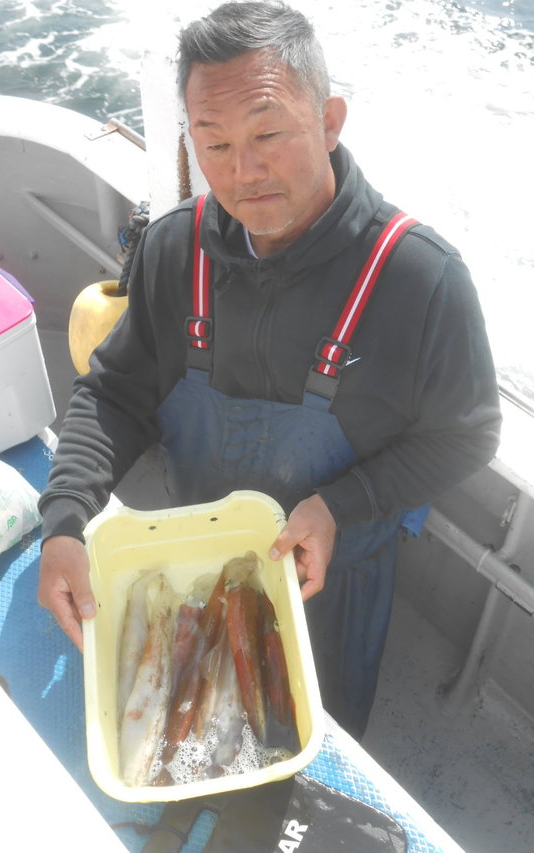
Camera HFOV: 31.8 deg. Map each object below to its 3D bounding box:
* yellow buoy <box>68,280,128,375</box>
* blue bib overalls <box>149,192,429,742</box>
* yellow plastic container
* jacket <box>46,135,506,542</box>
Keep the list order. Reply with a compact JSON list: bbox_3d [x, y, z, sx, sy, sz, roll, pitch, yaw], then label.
[{"bbox_3d":[-0.449,-0.262,2.850,0.300,0.370,0.300,0,35,0],"label":"yellow buoy"},{"bbox_3d":[0.050,0.225,1.684,0.430,1.320,0.330,11,36,15],"label":"blue bib overalls"},{"bbox_3d":[-0.082,0.277,1.158,0.263,0.112,0.385,-7,49,-4],"label":"yellow plastic container"},{"bbox_3d":[0.031,-0.028,1.295,0.580,0.630,0.510,11,36,15],"label":"jacket"}]

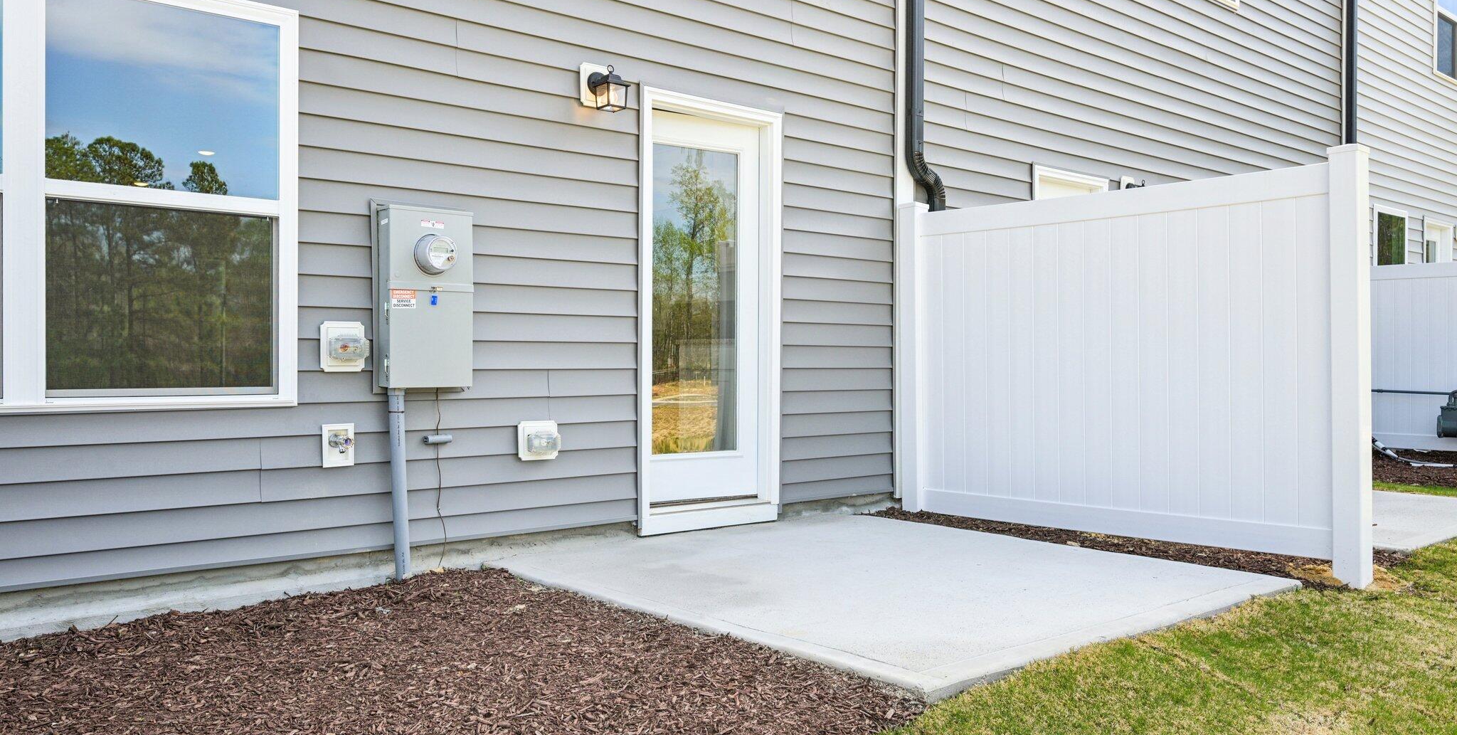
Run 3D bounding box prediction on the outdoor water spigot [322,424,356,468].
[{"bbox_3d":[-1.569,0.320,4.290,0.130,0.175,0.120,0,0,-39],"label":"outdoor water spigot"}]

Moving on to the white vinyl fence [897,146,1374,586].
[{"bbox_3d":[1.999,-0.020,5.663,0.135,1.960,2.540,0,0,-44],"label":"white vinyl fence"}]

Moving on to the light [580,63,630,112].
[{"bbox_3d":[-0.574,-1.346,5.030,0.180,0.230,0.195,0,0,-39],"label":"light"}]

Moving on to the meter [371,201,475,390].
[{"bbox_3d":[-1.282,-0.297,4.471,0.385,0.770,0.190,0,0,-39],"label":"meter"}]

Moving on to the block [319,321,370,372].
[{"bbox_3d":[-1.556,-0.085,4.302,0.180,0.206,0.110,0,0,-39],"label":"block"}]

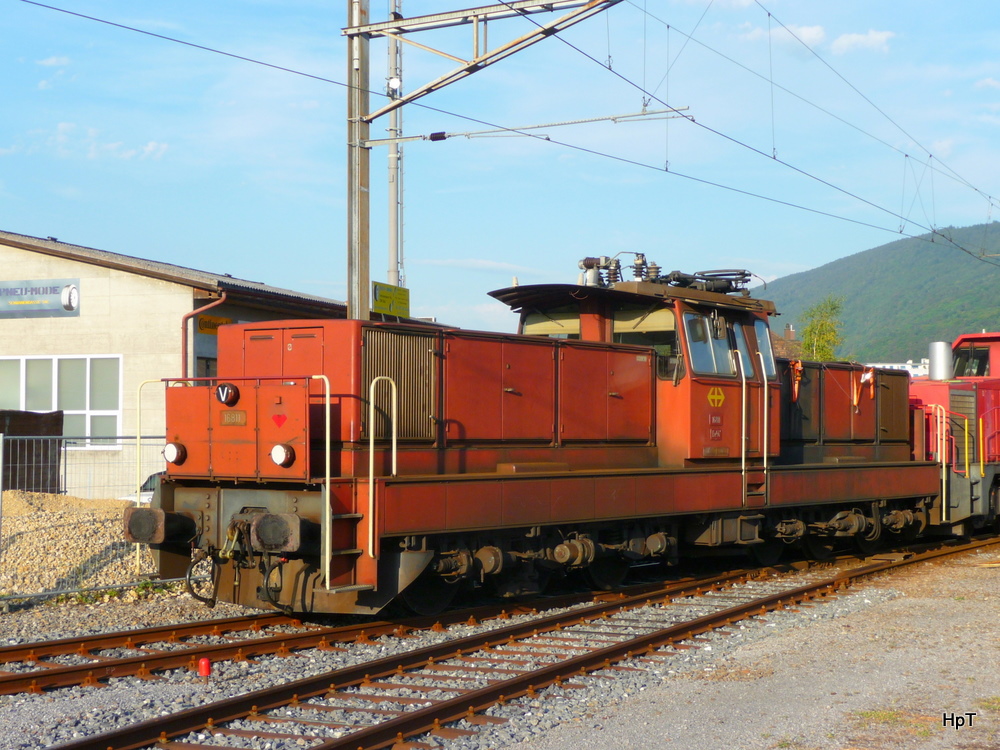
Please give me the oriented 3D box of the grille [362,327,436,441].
[{"bbox_3d":[-1.021,0.104,16.215,0.059,1.123,1.216,-1,-3,35],"label":"grille"}]

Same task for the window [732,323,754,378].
[{"bbox_3d":[3.361,-0.346,21.793,0.049,0.808,0.286,-14,-10,34],"label":"window"}]

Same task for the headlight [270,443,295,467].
[{"bbox_3d":[-2.070,0.766,15.130,0.202,0.207,0.118,-1,-3,35],"label":"headlight"}]

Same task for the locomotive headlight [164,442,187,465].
[{"bbox_3d":[-3.266,0.790,15.978,0.202,0.207,0.118,-1,-3,35],"label":"locomotive headlight"}]

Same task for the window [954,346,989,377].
[{"bbox_3d":[10.277,-0.310,34.818,0.916,0.709,0.059,-1,-3,35],"label":"window"}]

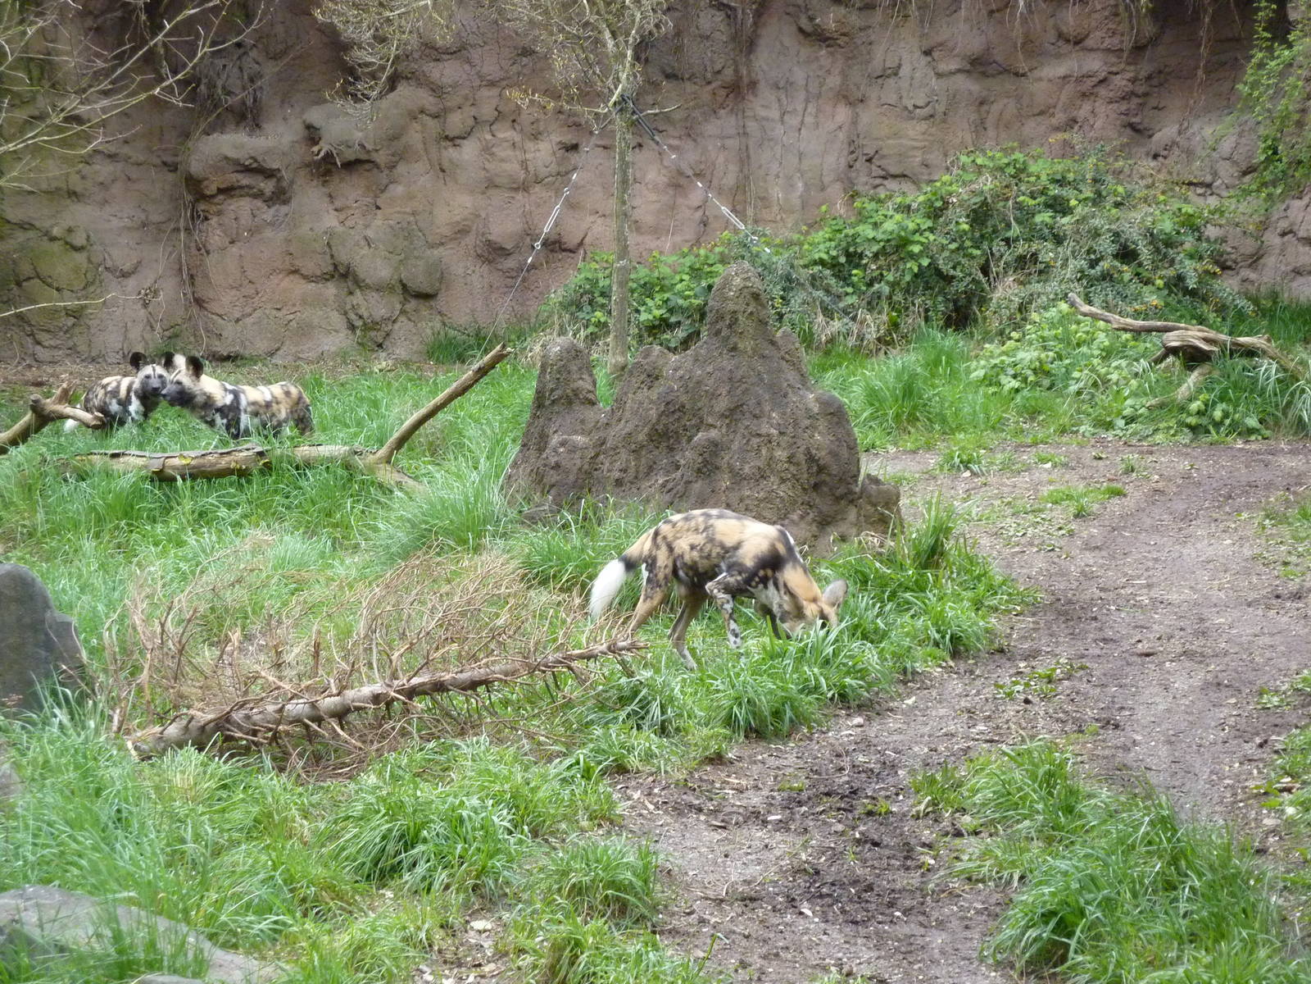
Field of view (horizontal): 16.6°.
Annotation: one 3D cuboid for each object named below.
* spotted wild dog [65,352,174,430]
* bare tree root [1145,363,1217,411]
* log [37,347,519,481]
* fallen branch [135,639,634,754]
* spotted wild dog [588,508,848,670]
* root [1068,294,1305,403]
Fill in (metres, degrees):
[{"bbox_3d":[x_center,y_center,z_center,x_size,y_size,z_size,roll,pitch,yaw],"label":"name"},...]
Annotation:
[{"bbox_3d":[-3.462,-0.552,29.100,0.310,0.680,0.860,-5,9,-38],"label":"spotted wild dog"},{"bbox_3d":[3.494,-0.699,30.000,0.420,0.280,0.280,0,7,0],"label":"bare tree root"},{"bbox_3d":[-2.220,-0.460,26.800,2.700,0.800,0.550,0,7,0],"label":"log"},{"bbox_3d":[-1.127,0.866,18.900,2.320,0.330,0.350,-4,8,-29],"label":"fallen branch"},{"bbox_3d":[0.279,0.438,20.300,1.150,0.690,0.330,0,7,3],"label":"spotted wild dog"},{"bbox_3d":[3.559,-0.951,30.200,1.500,0.640,0.750,0,7,0],"label":"root"}]

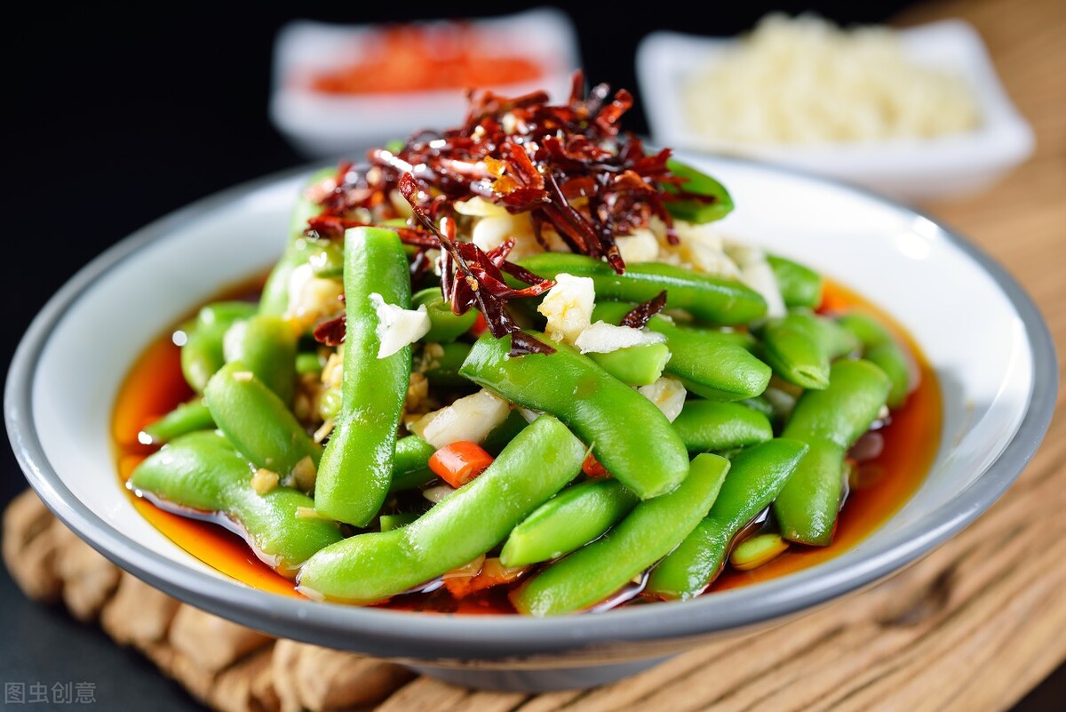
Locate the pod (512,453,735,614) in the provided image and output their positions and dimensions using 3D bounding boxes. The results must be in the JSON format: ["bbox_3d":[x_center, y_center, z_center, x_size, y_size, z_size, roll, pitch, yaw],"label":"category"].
[{"bbox_3d":[0.017,0.033,0.299,0.048,0.010,0.013,-31,68,-23],"label":"pod"}]

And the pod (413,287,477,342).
[{"bbox_3d":[-0.018,-0.011,0.341,0.013,0.010,0.046,-2,8,-1],"label":"pod"}]

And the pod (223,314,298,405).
[{"bbox_3d":[-0.056,0.009,0.342,0.013,0.037,0.010,-2,-12,-9],"label":"pod"}]

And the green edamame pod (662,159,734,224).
[{"bbox_3d":[0.022,-0.037,0.350,0.042,0.013,0.010,17,-6,4],"label":"green edamame pod"}]

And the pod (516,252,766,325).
[{"bbox_3d":[0.022,-0.013,0.332,0.052,0.012,0.010,7,11,-8],"label":"pod"}]

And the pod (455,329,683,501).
[{"bbox_3d":[0.007,0.010,0.303,0.049,0.010,0.014,36,74,30],"label":"pod"}]

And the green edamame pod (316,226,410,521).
[{"bbox_3d":[-0.031,0.003,0.300,0.014,0.010,0.058,4,67,-4],"label":"green edamame pod"}]

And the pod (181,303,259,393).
[{"bbox_3d":[-0.066,-0.005,0.370,0.013,0.010,0.039,29,42,11],"label":"pod"}]

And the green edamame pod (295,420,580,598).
[{"bbox_3d":[-0.016,0.029,0.298,0.056,0.010,0.014,-26,73,-13],"label":"green edamame pod"}]

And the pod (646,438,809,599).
[{"bbox_3d":[0.038,0.029,0.306,0.013,0.010,0.046,39,58,20],"label":"pod"}]

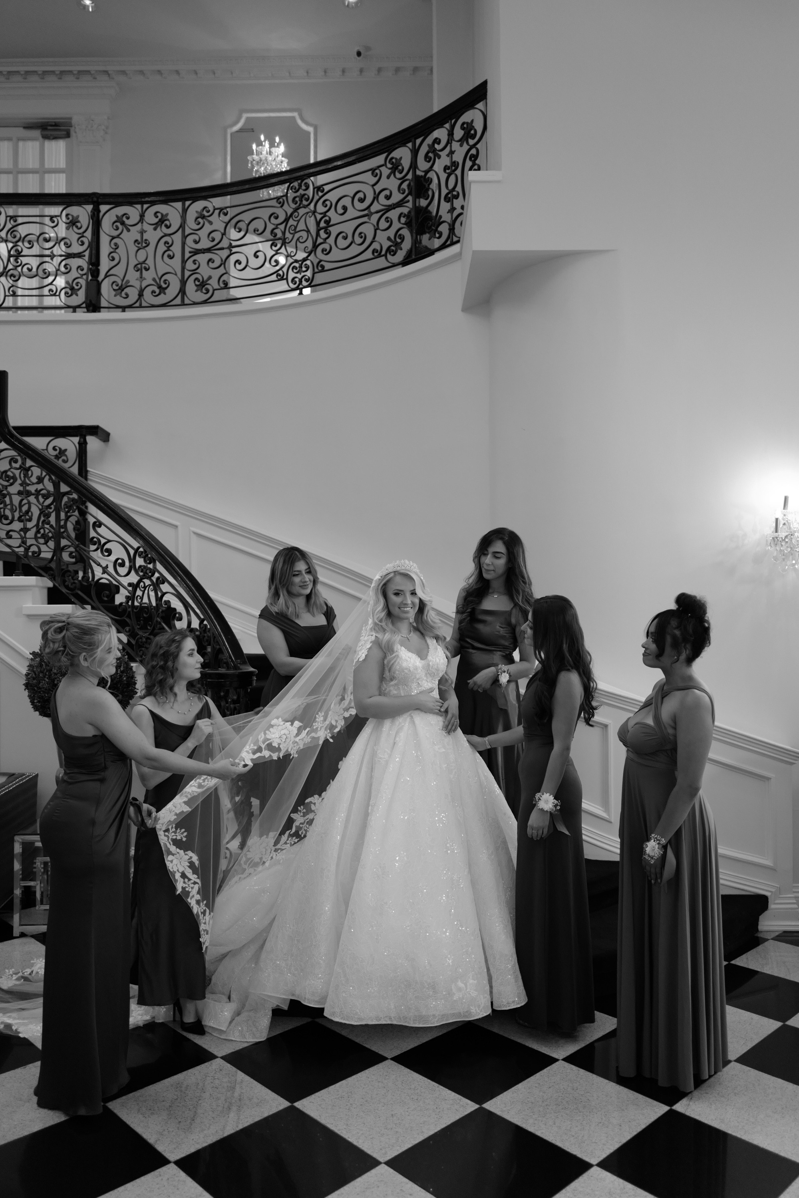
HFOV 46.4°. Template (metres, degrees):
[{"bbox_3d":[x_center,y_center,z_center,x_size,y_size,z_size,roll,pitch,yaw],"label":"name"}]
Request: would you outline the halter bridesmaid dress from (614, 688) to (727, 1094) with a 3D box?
[{"bbox_3d":[0.995,1.020,3.420,0.400,1.440,0.410,0,0,-28],"label":"halter bridesmaid dress"}]

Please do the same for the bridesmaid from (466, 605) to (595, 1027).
[{"bbox_3d":[0.560,0.862,3.870,0.520,1.755,0.460,0,0,23],"label":"bridesmaid"}]

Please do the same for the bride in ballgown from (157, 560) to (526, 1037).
[{"bbox_3d":[-0.220,0.768,4.050,1.500,1.885,1.200,0,0,-30],"label":"bride in ballgown"}]

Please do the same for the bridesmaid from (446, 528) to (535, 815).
[{"bbox_3d":[0.440,0.520,4.450,0.470,1.720,0.400,0,0,14],"label":"bridesmaid"}]

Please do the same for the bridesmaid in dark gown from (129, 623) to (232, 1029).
[{"bbox_3d":[-0.905,0.935,3.840,0.450,1.610,0.400,0,0,-41],"label":"bridesmaid in dark gown"}]

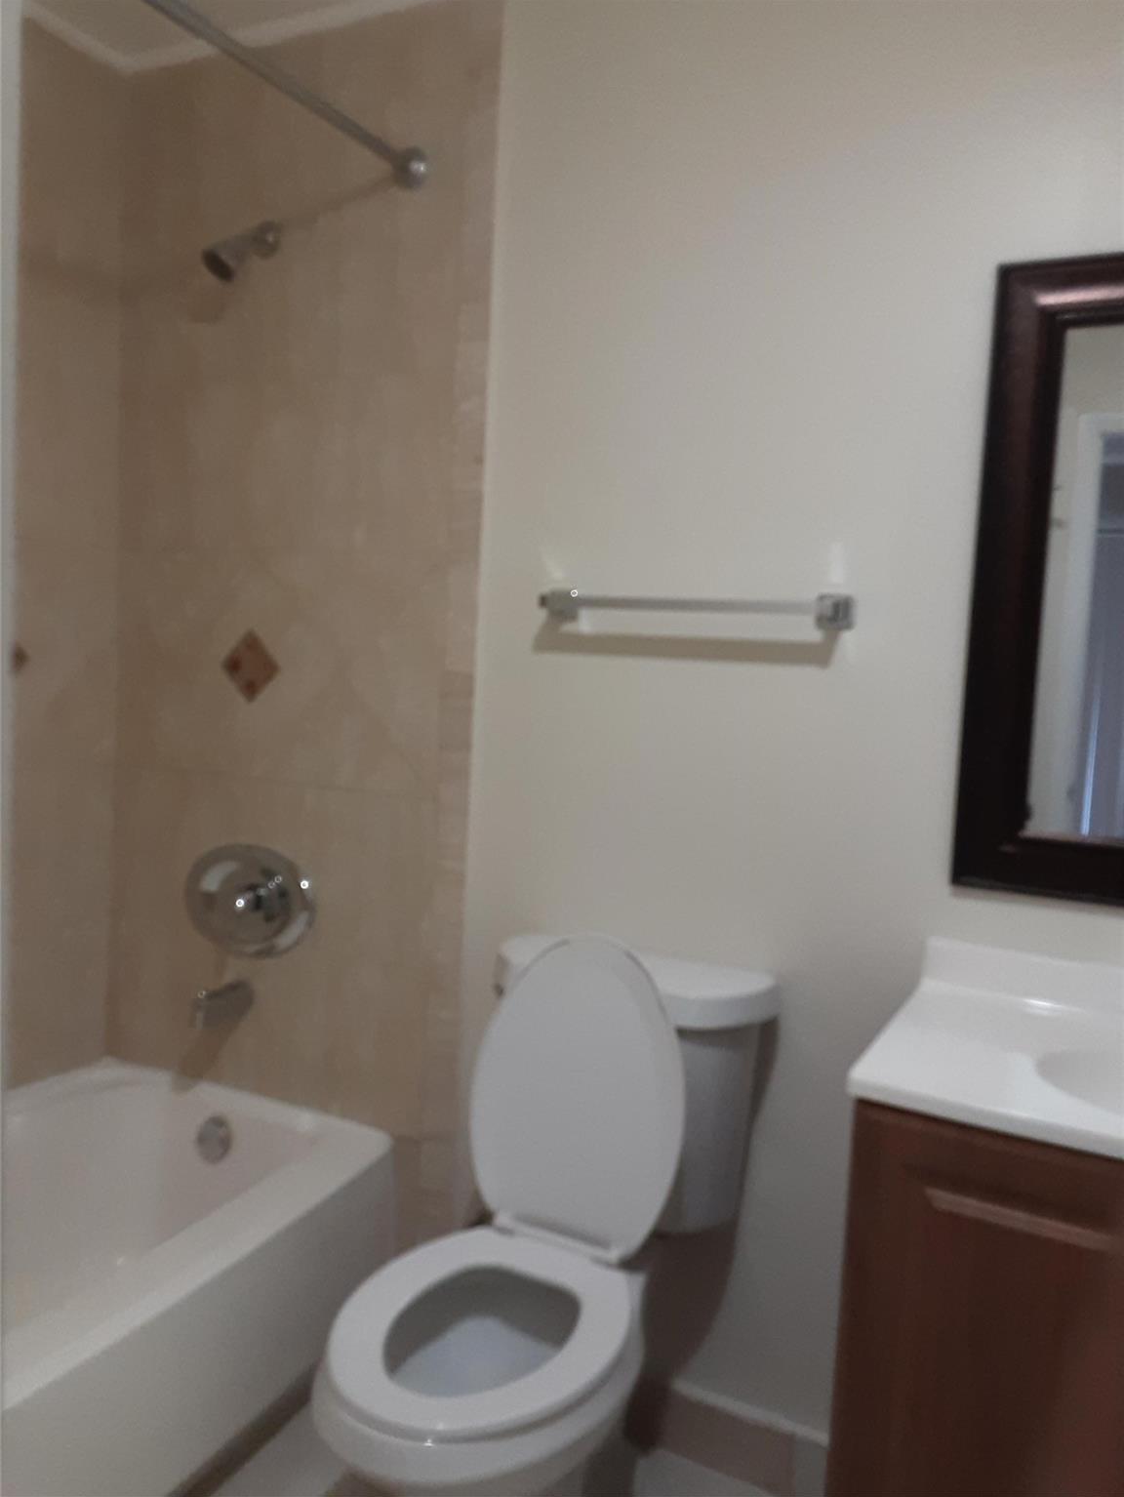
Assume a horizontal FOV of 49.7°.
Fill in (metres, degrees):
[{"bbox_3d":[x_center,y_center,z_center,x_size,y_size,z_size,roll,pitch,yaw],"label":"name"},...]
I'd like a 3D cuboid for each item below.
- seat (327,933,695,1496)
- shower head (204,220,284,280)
[{"bbox_3d":[-0.076,0.532,1.586,0.360,0.490,0.540,5,5,23],"label":"seat"},{"bbox_3d":[-0.581,-0.905,2.192,0.070,0.146,0.164,5,5,26],"label":"shower head"}]

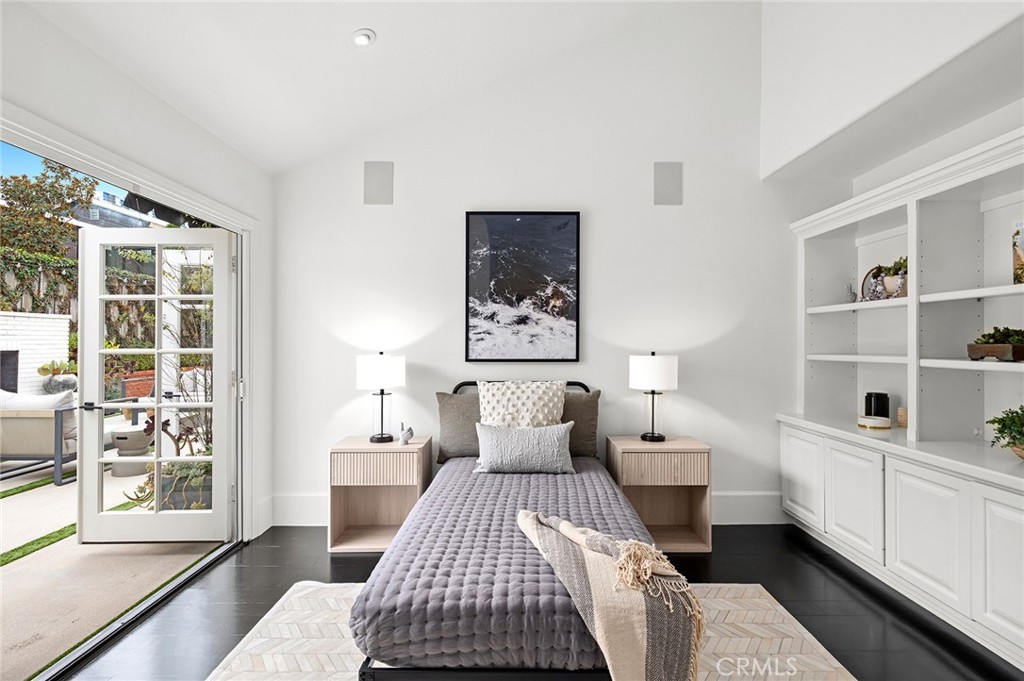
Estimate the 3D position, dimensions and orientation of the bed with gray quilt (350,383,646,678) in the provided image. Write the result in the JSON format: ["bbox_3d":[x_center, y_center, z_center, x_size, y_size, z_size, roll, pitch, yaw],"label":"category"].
[{"bbox_3d":[0.043,0.798,2.228,1.020,1.023,1.930,0,0,0],"label":"bed with gray quilt"}]

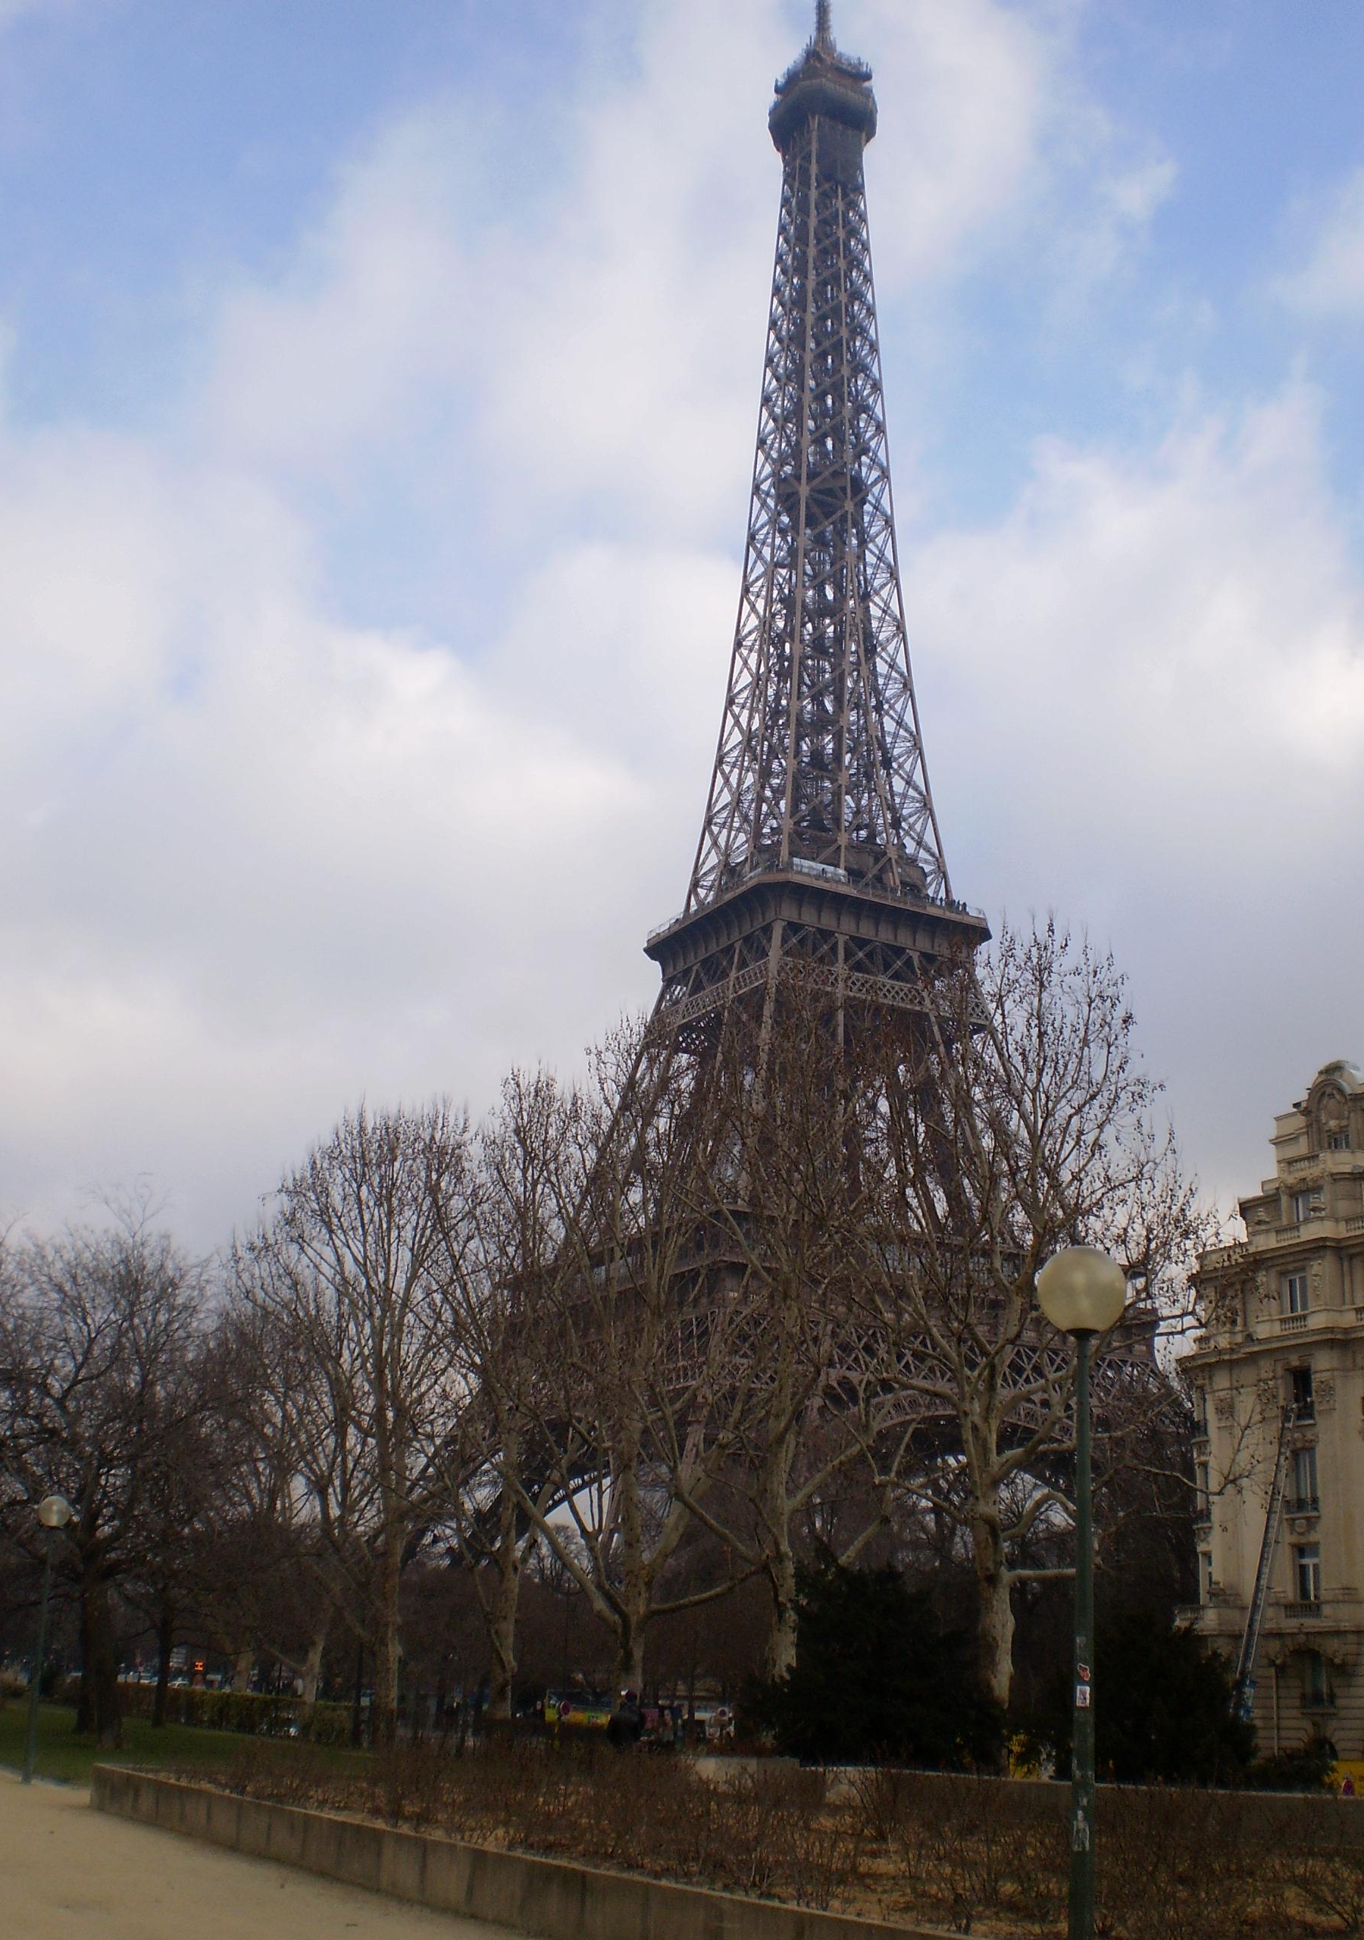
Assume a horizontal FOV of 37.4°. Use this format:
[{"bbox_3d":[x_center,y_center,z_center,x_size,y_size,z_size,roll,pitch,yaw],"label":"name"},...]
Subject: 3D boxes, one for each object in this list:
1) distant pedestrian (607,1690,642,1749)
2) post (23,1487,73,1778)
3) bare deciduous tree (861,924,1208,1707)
[{"bbox_3d":[-0.903,12.197,31.719,0.550,1.680,0.400,17,-24,-36],"label":"distant pedestrian"},{"bbox_3d":[-9.170,9.530,28.900,0.480,3.970,0.480,2,-20,0],"label":"post"},{"bbox_3d":[7.263,7.527,43.045,8.200,18.200,8.200,2,-20,0],"label":"bare deciduous tree"}]

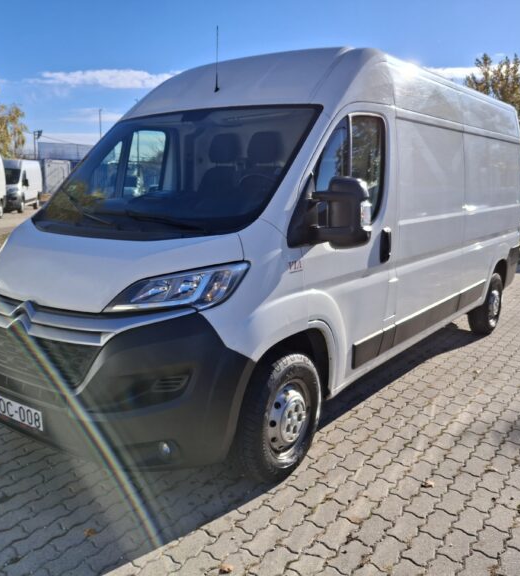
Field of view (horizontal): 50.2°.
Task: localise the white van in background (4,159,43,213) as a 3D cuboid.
[{"bbox_3d":[-12.250,-4.980,26.800,2.050,2.520,5.900,-2,10,-12],"label":"white van in background"}]

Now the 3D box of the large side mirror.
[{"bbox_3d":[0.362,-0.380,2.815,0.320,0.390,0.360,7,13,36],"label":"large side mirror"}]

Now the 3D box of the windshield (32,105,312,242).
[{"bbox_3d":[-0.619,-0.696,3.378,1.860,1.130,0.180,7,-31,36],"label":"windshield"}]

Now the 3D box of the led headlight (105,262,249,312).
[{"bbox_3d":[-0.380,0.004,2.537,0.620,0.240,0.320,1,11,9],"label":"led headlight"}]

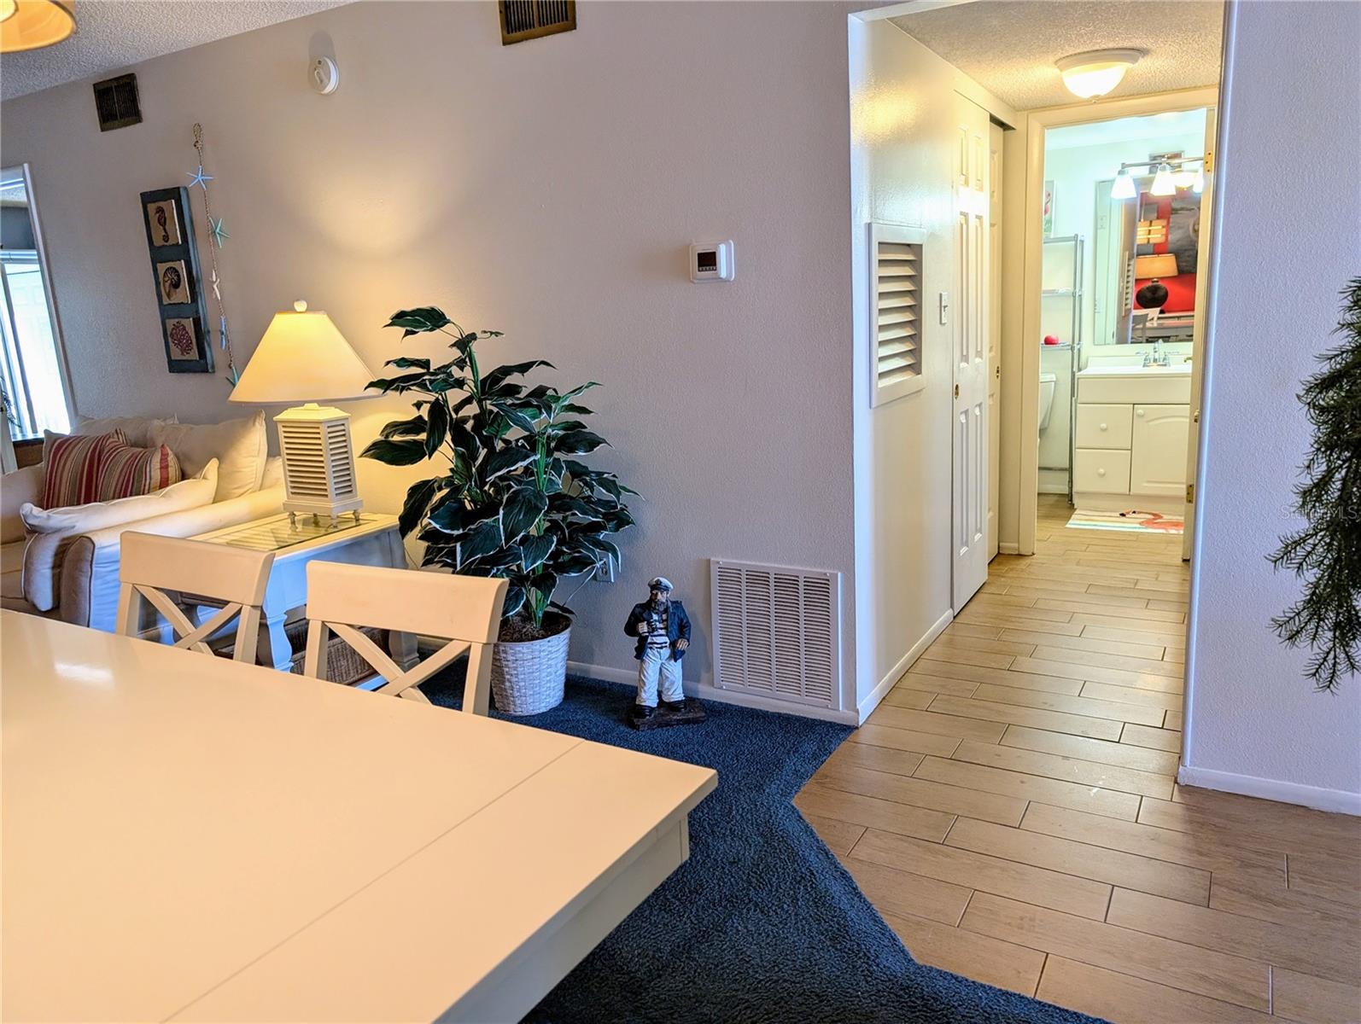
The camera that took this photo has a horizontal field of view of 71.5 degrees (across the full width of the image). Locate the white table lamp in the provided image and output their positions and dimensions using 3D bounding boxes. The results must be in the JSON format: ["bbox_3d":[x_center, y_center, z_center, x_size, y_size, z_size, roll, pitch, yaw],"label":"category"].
[{"bbox_3d":[-1.422,-0.377,3.630,0.615,0.846,0.494,4,14,30],"label":"white table lamp"}]

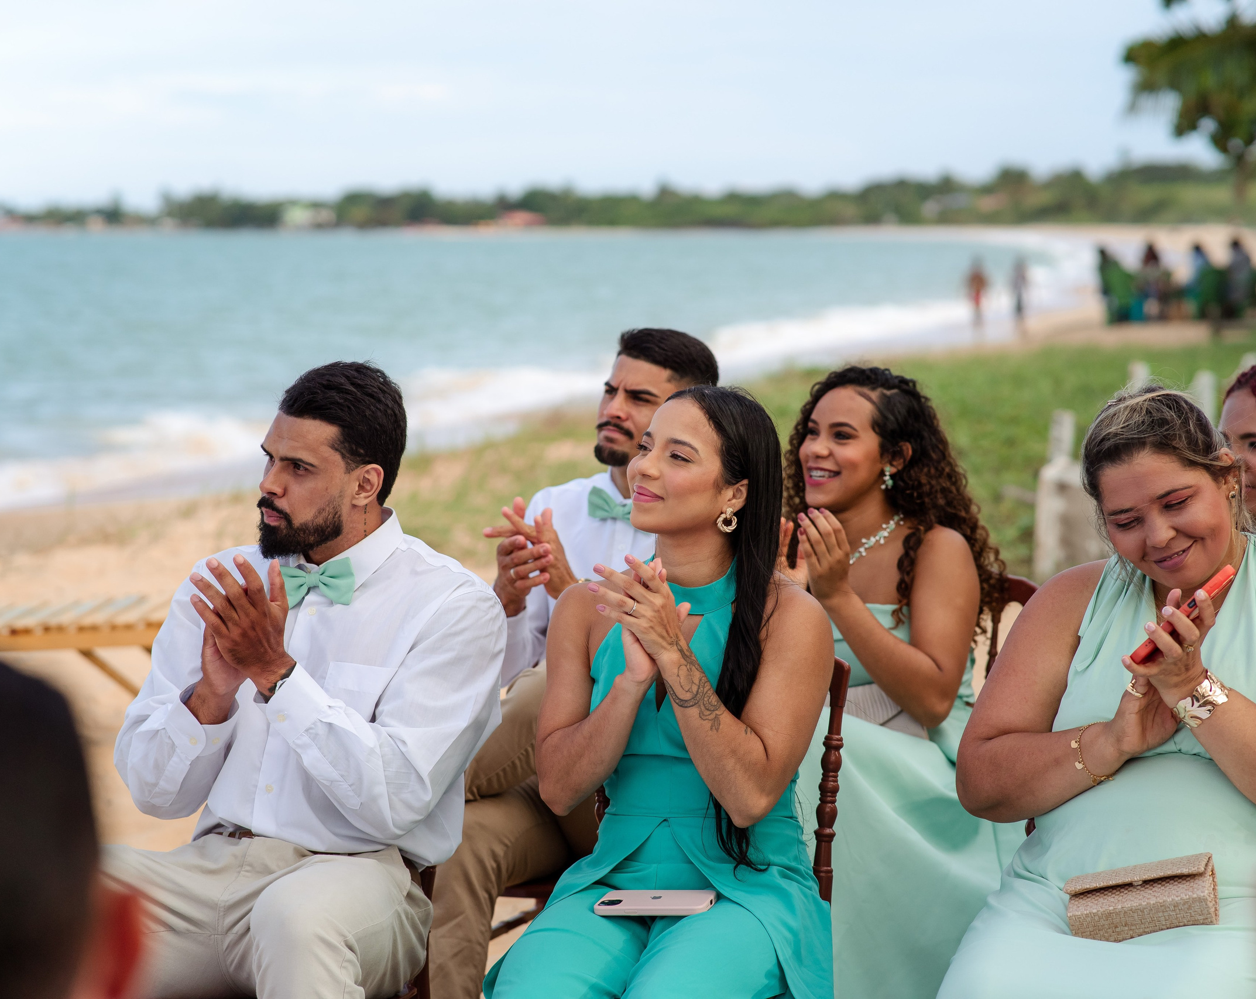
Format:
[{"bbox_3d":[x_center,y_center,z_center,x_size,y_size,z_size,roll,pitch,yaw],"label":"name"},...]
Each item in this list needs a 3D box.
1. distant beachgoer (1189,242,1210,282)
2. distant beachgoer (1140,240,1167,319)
[{"bbox_3d":[9.214,-3.520,57.000,0.800,1.216,0.500,3,5,30],"label":"distant beachgoer"},{"bbox_3d":[8.460,-3.520,57.000,0.550,1.253,0.800,0,4,6],"label":"distant beachgoer"}]

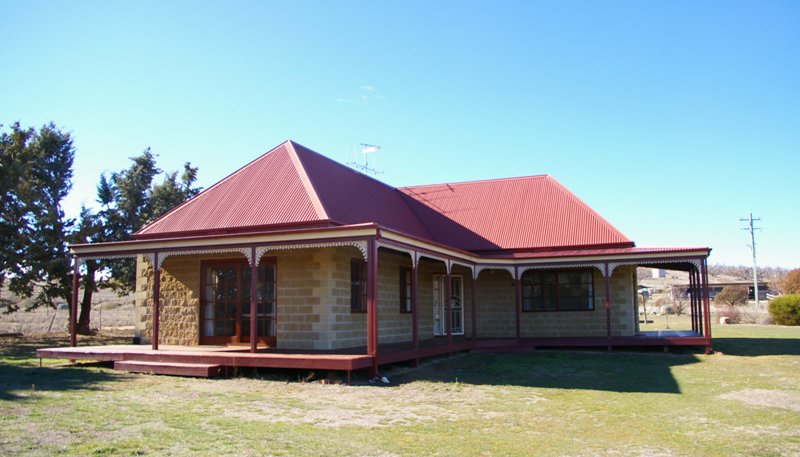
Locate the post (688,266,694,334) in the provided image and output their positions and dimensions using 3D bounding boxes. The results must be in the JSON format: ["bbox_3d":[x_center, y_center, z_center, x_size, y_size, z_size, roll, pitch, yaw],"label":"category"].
[{"bbox_3d":[10.838,2.684,22.300,0.100,2.350,0.100,-4,-9,23],"label":"post"}]

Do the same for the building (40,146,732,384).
[{"bbox_3d":[1.363,0.651,18.944,15.700,6.600,16.300,-4,-9,23],"label":"building"}]

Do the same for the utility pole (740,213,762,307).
[{"bbox_3d":[39.335,3.444,66.763,2.200,10.500,0.350,-2,-9,12],"label":"utility pole"}]

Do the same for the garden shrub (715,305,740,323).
[{"bbox_3d":[19.110,4.978,35.000,1.550,1.050,1.400,-1,-8,0],"label":"garden shrub"}]

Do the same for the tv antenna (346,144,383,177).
[{"bbox_3d":[-1.321,-2.583,23.300,0.800,1.350,2.000,-8,-11,40],"label":"tv antenna"}]

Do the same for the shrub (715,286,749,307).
[{"bbox_3d":[32.056,6.604,58.000,3.200,1.950,3.000,-1,-8,0],"label":"shrub"}]

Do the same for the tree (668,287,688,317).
[{"bbox_3d":[20.234,5.294,43.500,1.700,2.150,1.700,-1,-8,0],"label":"tree"}]

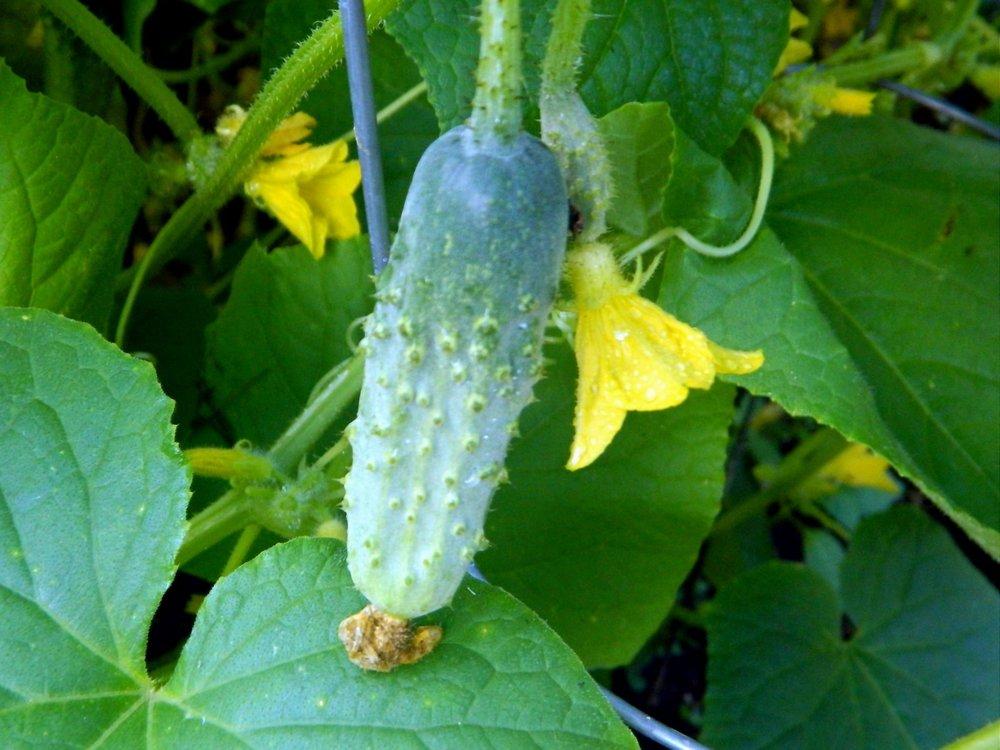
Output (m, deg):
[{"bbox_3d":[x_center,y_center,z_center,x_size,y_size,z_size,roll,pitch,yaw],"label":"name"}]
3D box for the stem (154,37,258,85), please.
[{"bbox_3d":[-0.095,-0.101,0.440,0.035,0.006,0.006,-18,11,0],"label":"stem"}]

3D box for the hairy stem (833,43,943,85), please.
[{"bbox_3d":[0.122,-0.099,0.430,0.036,0.007,0.007,-12,11,0],"label":"hairy stem"}]

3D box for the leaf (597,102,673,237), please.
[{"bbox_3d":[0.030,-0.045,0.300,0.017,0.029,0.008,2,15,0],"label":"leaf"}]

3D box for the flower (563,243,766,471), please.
[{"bbox_3d":[0.030,-0.006,0.283,0.041,0.039,0.038,-26,19,0],"label":"flower"}]

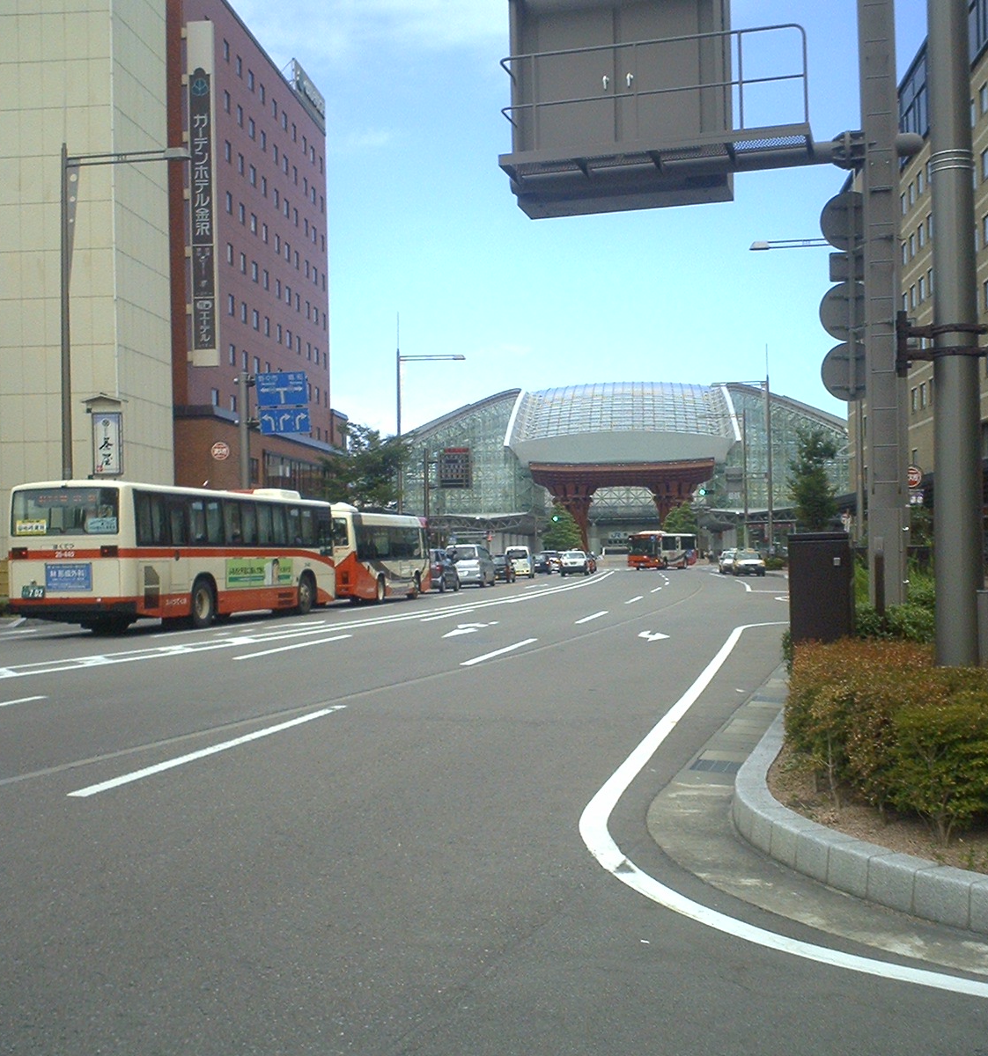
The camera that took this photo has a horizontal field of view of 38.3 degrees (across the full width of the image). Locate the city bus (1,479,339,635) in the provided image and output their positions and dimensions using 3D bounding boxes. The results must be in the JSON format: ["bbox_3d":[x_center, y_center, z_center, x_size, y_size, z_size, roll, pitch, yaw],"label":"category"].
[{"bbox_3d":[-6.668,0.618,31.954,2.500,3.030,11.200,-1,-1,12],"label":"city bus"}]

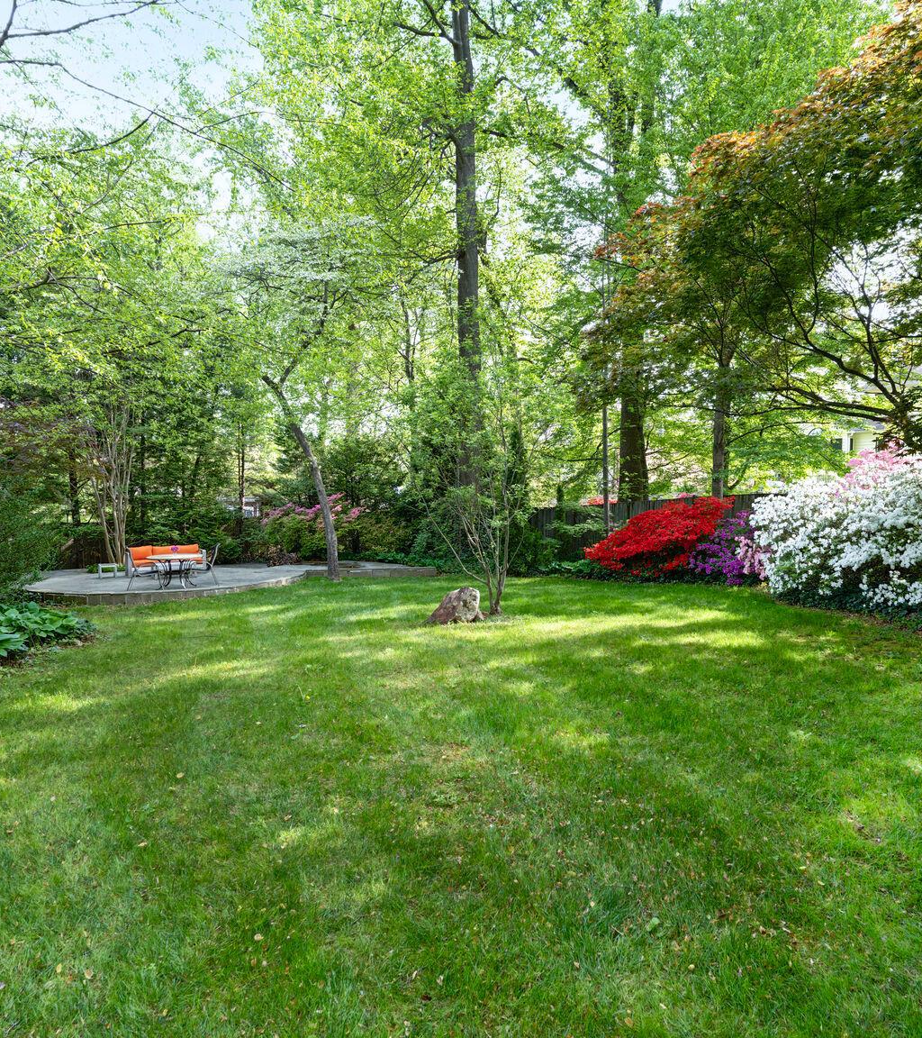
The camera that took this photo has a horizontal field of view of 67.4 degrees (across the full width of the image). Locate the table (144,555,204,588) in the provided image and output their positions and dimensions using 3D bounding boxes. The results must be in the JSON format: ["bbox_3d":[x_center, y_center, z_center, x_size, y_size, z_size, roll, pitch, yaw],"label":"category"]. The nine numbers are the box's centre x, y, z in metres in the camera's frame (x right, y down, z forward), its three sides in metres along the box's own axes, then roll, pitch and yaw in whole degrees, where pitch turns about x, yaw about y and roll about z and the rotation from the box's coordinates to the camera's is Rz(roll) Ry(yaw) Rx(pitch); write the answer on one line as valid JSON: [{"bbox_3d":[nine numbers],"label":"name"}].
[{"bbox_3d":[-6.500,1.215,15.700,1.250,0.730,1.250,0,0,0],"label":"table"}]

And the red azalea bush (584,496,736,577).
[{"bbox_3d":[4.685,0.416,16.300,3.200,1.850,2.200,0,0,23],"label":"red azalea bush"}]

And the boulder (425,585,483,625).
[{"bbox_3d":[-0.099,1.421,11.300,0.900,0.600,0.650,0,0,0],"label":"boulder"}]

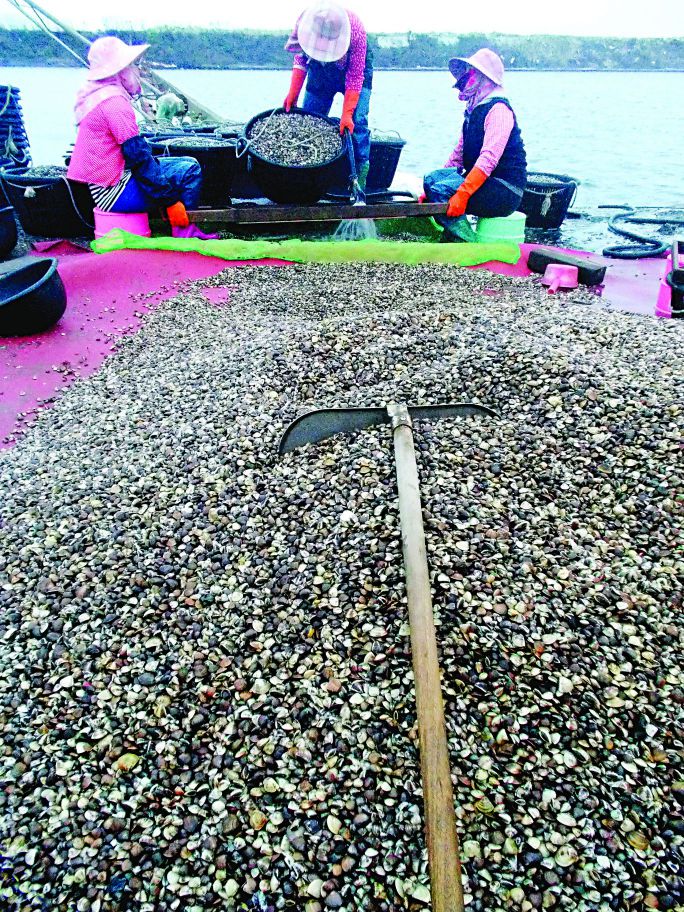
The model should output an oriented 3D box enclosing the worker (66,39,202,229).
[{"bbox_3d":[-1.122,-1.807,4.383,0.780,1.050,0.500,-3,28,-7],"label":"worker"}]

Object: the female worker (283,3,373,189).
[{"bbox_3d":[-0.091,-2.316,4.996,0.560,1.140,0.700,7,29,13],"label":"female worker"}]

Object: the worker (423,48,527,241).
[{"bbox_3d":[0.748,-1.744,4.337,0.600,1.000,0.500,-3,28,-7],"label":"worker"}]

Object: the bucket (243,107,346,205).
[{"bbox_3d":[-0.298,-1.912,4.903,0.640,0.360,0.640,5,54,-7],"label":"bucket"}]

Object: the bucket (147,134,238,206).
[{"bbox_3d":[-0.948,-1.817,4.920,0.610,0.380,0.610,0,28,0],"label":"bucket"}]

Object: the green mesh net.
[{"bbox_3d":[-0.195,-1.103,4.075,2.240,0.120,0.360,-1,28,-3],"label":"green mesh net"}]

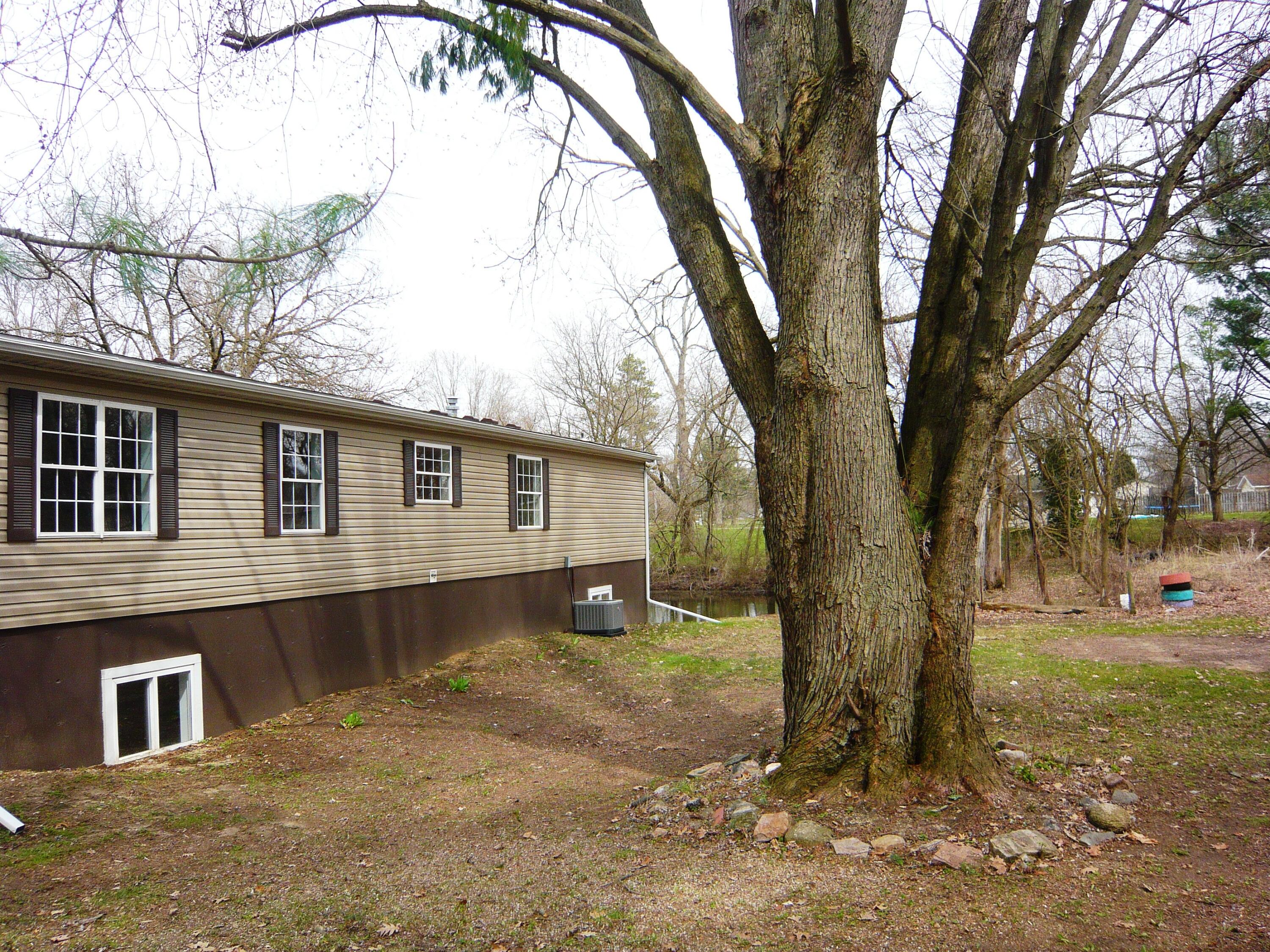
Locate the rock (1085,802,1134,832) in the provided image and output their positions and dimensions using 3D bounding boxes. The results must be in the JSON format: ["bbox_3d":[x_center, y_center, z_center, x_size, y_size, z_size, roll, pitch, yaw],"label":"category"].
[{"bbox_3d":[2.561,1.841,5.544,0.233,0.135,0.186,-2,-3,24],"label":"rock"}]

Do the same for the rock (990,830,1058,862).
[{"bbox_3d":[1.929,1.840,5.120,0.314,0.116,0.204,-2,-3,20],"label":"rock"}]

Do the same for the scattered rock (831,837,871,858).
[{"bbox_3d":[1.089,1.877,5.185,0.196,0.078,0.147,-2,-3,11],"label":"scattered rock"}]

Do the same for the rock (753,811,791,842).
[{"bbox_3d":[0.729,1.861,5.452,0.198,0.150,0.139,-1,-3,7],"label":"rock"}]

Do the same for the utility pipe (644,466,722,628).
[{"bbox_3d":[1.228,1.750,26.596,2.090,4.120,0.100,-2,-3,21],"label":"utility pipe"}]

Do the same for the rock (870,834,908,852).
[{"bbox_3d":[1.297,1.878,5.249,0.182,0.077,0.137,-2,-3,13],"label":"rock"}]

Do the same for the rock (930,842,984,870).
[{"bbox_3d":[1.564,1.846,4.993,0.248,0.106,0.174,-2,-3,17],"label":"rock"}]

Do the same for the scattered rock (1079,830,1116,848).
[{"bbox_3d":[2.373,1.866,5.273,0.172,0.065,0.129,-2,-3,24],"label":"scattered rock"}]

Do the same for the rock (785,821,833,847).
[{"bbox_3d":[0.912,1.876,5.385,0.256,0.106,0.205,-1,-3,9],"label":"rock"}]

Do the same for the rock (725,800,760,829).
[{"bbox_3d":[0.596,1.879,5.692,0.197,0.140,0.148,-1,-3,6],"label":"rock"}]

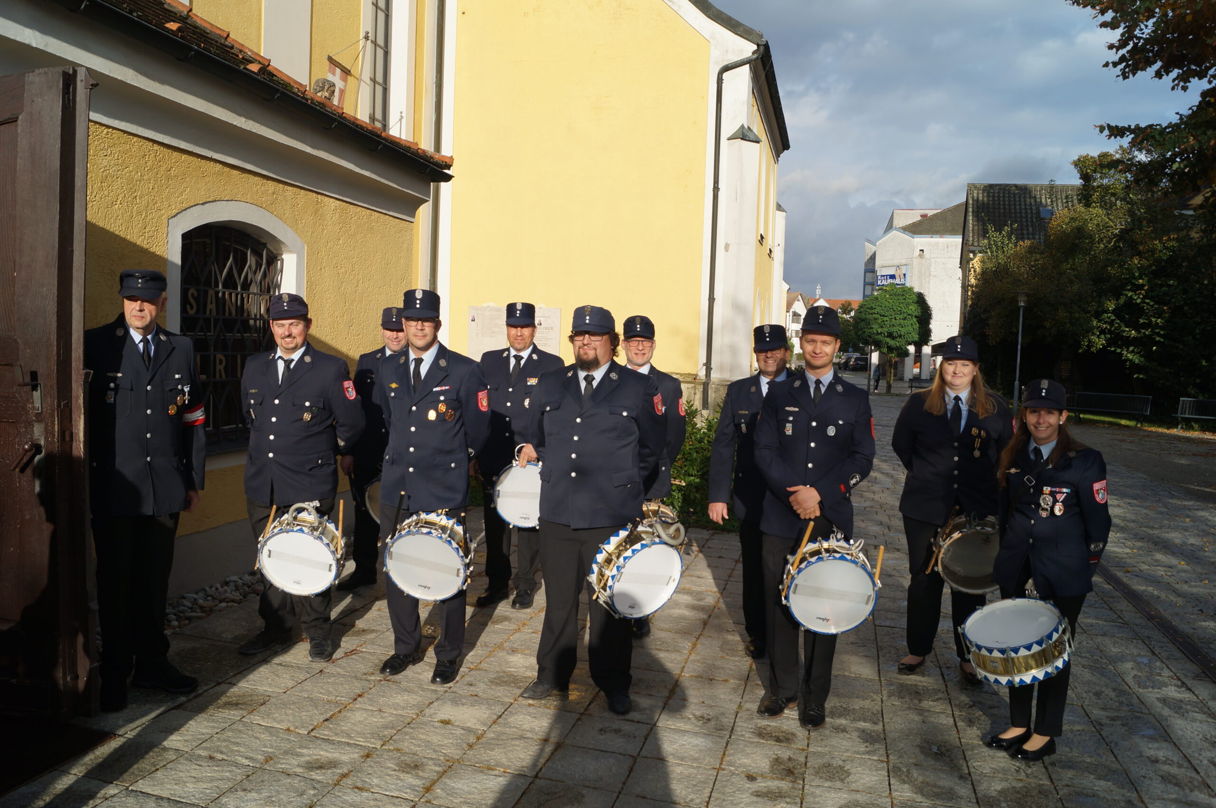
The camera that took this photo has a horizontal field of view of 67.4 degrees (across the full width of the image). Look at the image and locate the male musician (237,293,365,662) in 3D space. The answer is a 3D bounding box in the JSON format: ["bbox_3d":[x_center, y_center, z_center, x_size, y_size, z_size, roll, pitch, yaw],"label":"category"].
[{"bbox_3d":[-1.614,0.343,4.784,0.610,1.839,0.430,3,4,18],"label":"male musician"}]

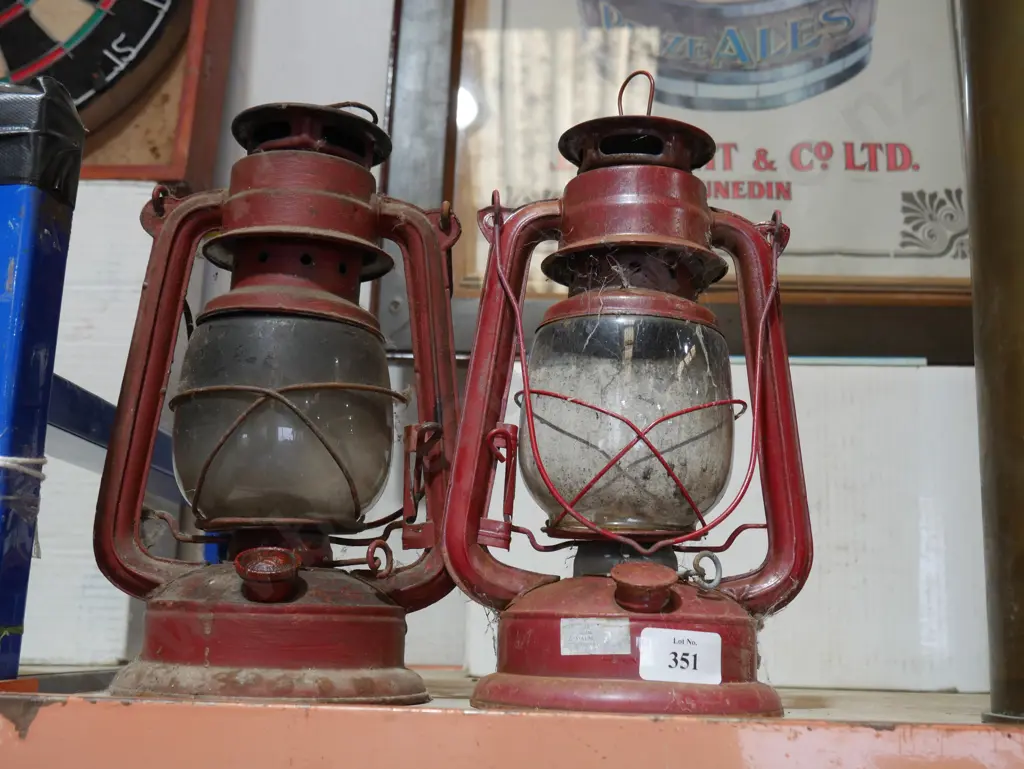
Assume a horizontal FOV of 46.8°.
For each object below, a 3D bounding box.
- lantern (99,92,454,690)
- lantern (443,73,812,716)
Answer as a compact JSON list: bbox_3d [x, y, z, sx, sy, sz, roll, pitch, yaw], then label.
[{"bbox_3d":[-0.104,-0.002,0.564,0.169,0.287,0.141,3,-10,-2],"label":"lantern"},{"bbox_3d":[0.057,-0.005,0.557,0.170,0.302,0.139,3,-10,-2],"label":"lantern"}]

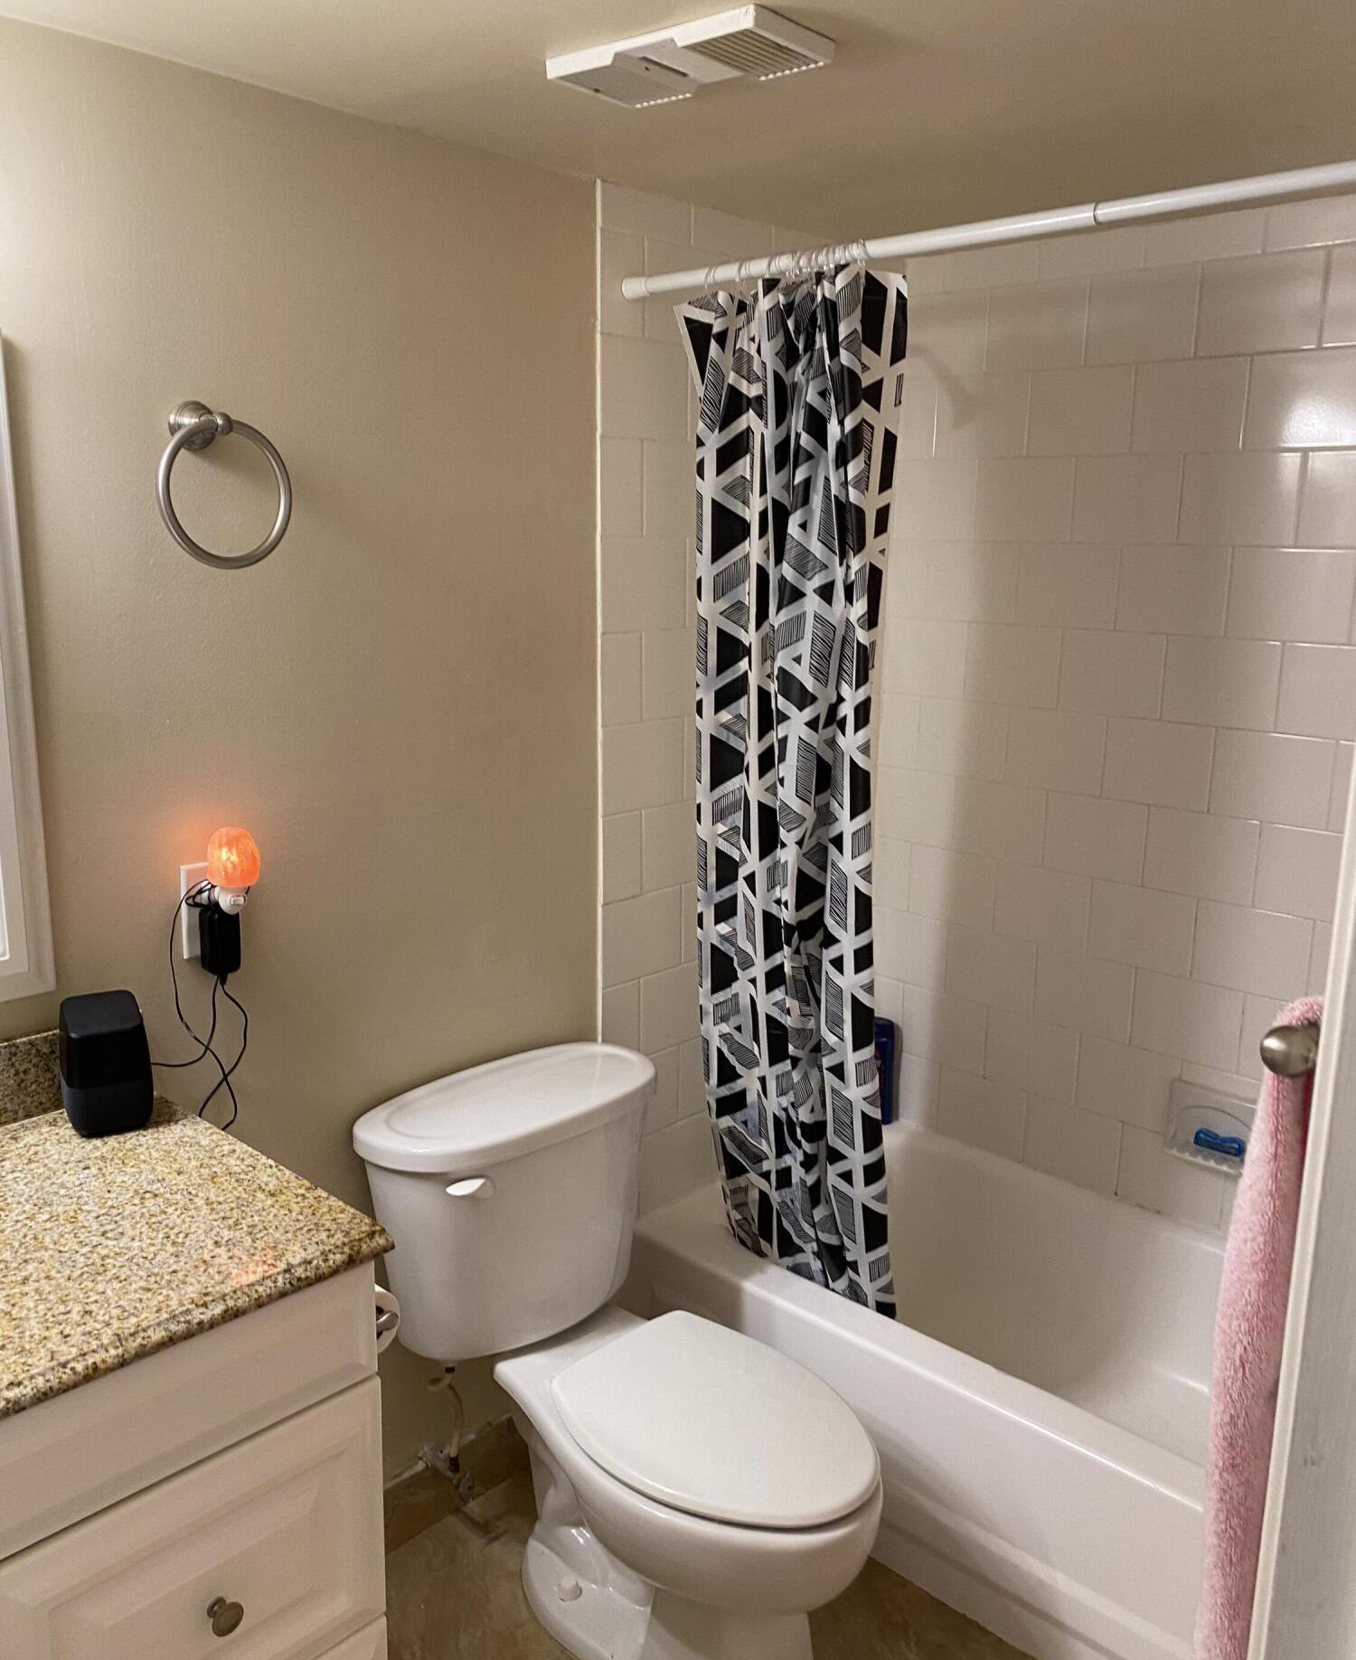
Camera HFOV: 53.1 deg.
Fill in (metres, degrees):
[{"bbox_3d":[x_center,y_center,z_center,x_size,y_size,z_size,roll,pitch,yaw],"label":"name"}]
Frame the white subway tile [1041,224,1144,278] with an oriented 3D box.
[{"bbox_3d":[0.730,-1.012,2.392,0.200,0.068,0.010,12,17,41],"label":"white subway tile"}]

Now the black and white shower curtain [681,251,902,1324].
[{"bbox_3d":[0.192,0.062,2.176,0.434,1.764,0.225,12,17,42],"label":"black and white shower curtain"}]

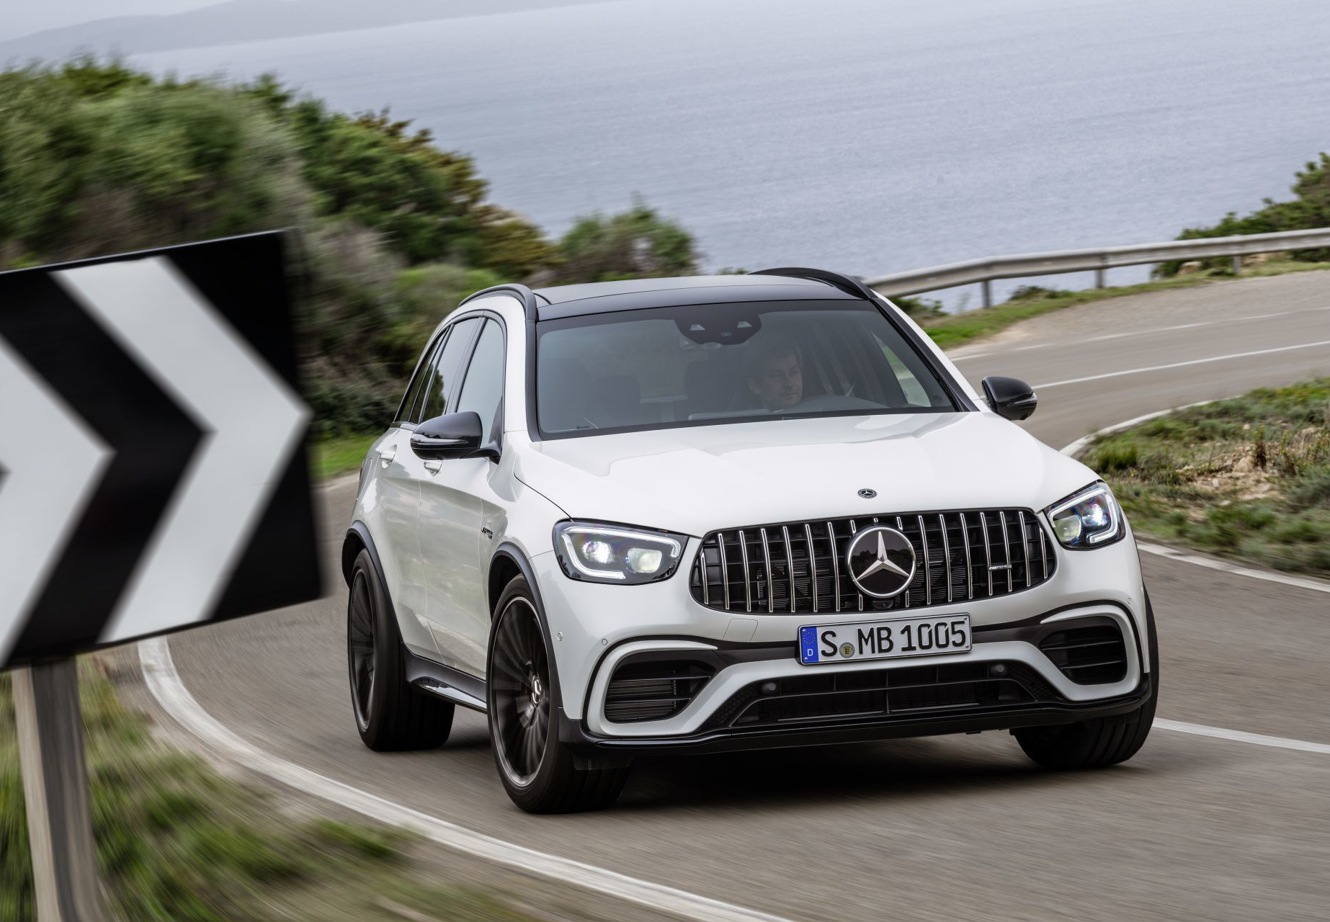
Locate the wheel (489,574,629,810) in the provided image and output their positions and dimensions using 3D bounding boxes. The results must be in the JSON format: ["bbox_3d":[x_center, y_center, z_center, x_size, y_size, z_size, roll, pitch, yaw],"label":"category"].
[{"bbox_3d":[-0.326,0.714,16.032,0.270,0.740,0.740,-4,2,-20],"label":"wheel"}]

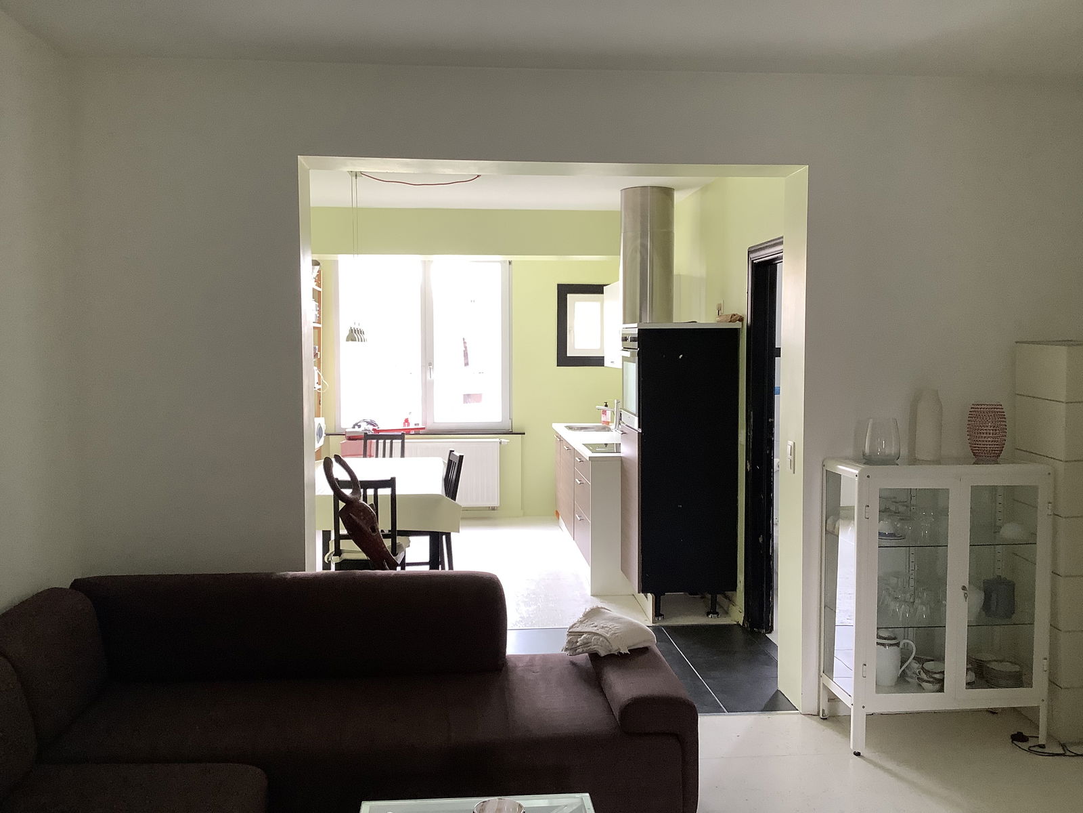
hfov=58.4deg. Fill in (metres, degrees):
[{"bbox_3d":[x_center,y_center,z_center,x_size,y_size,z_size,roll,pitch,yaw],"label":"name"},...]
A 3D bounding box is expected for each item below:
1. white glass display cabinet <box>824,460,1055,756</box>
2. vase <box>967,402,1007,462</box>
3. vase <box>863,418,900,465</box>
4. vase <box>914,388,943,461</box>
[{"bbox_3d":[1.611,0.791,4.007,0.800,1.135,0.395,0,3,-4],"label":"white glass display cabinet"},{"bbox_3d":[1.846,0.103,4.012,0.149,0.234,0.149,0,3,-4],"label":"vase"},{"bbox_3d":[1.403,0.138,3.995,0.145,0.172,0.145,0,3,-4],"label":"vase"},{"bbox_3d":[1.611,0.074,4.022,0.104,0.293,0.104,0,3,-4],"label":"vase"}]

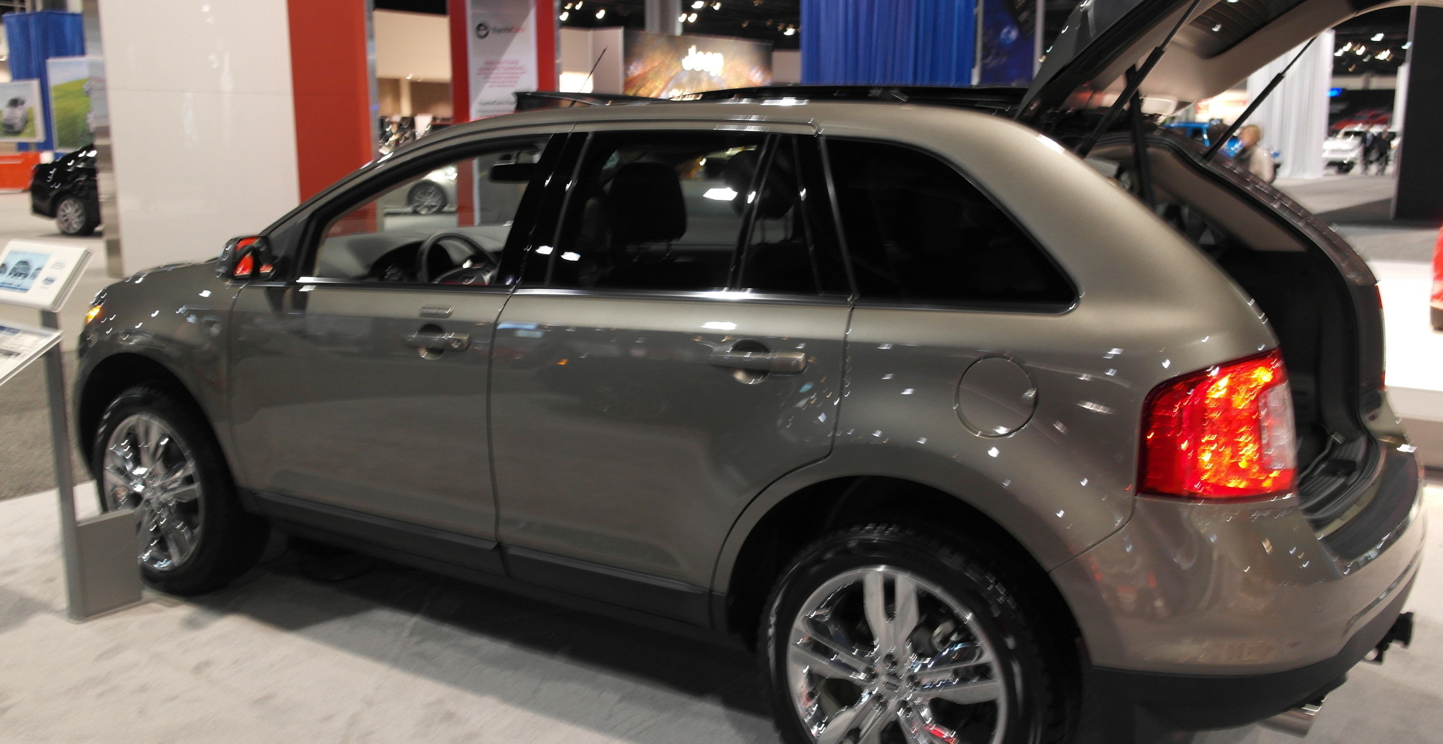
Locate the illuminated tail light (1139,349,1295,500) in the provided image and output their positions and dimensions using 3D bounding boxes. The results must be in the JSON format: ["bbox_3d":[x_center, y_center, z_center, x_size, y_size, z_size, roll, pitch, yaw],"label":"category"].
[{"bbox_3d":[0.983,0.100,2.348,0.255,0.290,0.205,7,13,32],"label":"illuminated tail light"}]

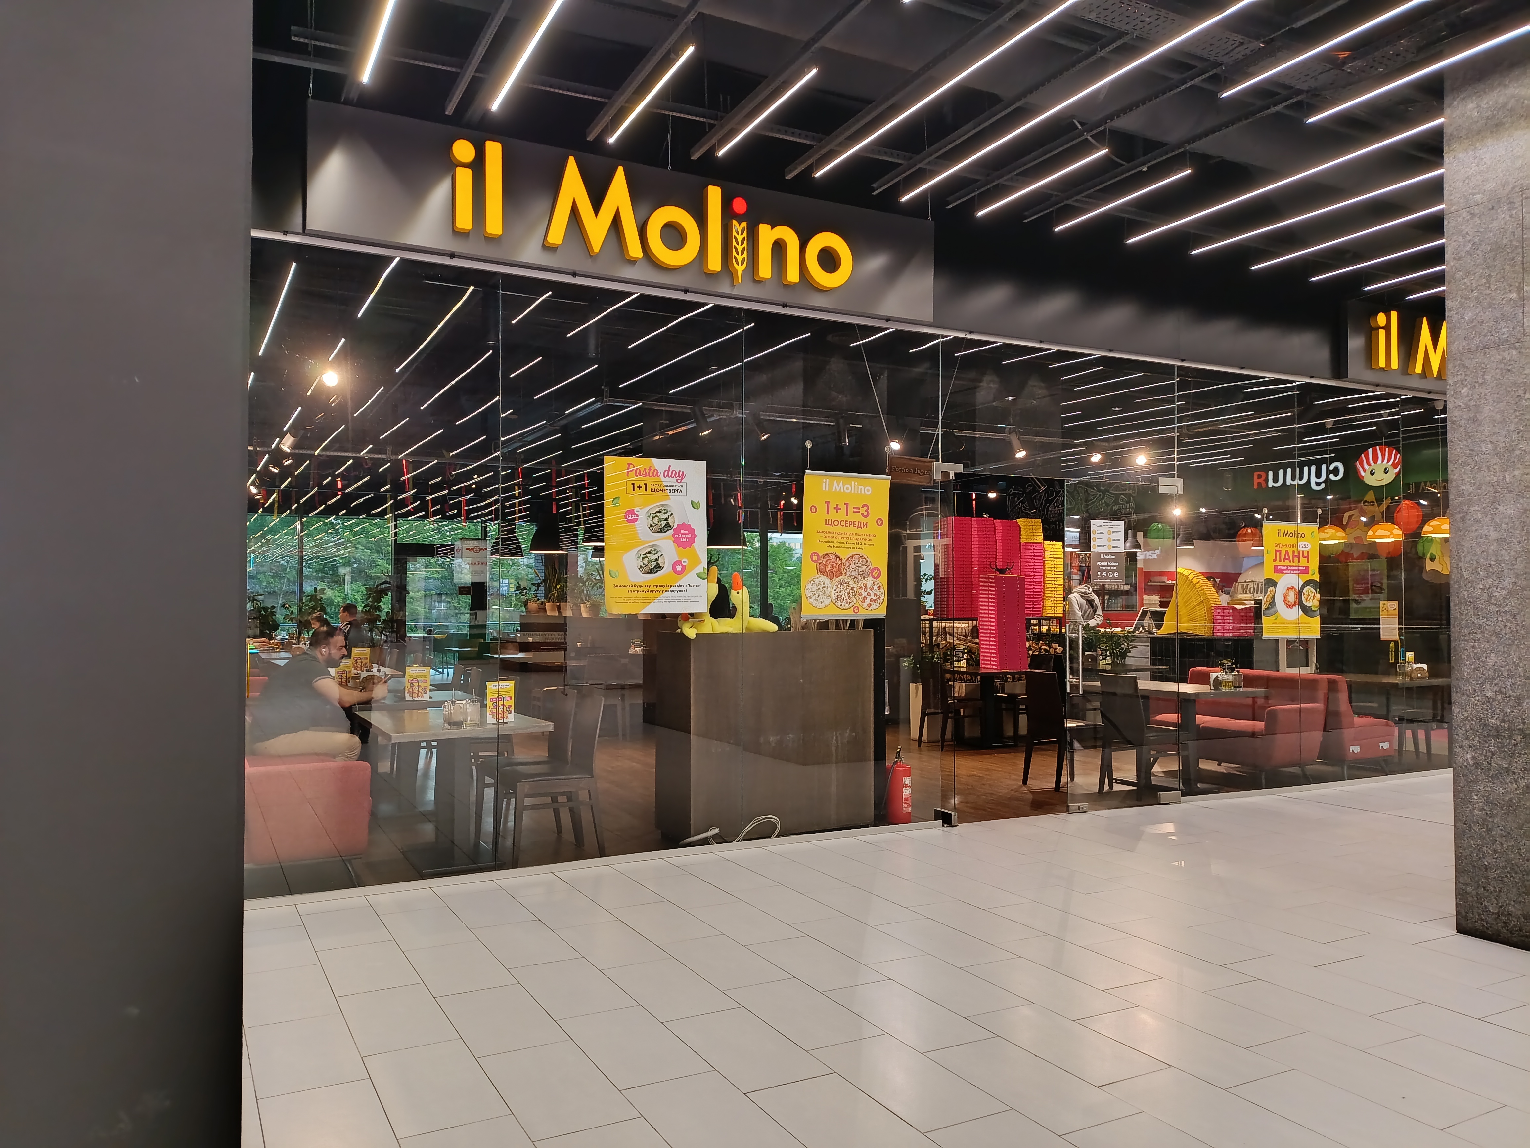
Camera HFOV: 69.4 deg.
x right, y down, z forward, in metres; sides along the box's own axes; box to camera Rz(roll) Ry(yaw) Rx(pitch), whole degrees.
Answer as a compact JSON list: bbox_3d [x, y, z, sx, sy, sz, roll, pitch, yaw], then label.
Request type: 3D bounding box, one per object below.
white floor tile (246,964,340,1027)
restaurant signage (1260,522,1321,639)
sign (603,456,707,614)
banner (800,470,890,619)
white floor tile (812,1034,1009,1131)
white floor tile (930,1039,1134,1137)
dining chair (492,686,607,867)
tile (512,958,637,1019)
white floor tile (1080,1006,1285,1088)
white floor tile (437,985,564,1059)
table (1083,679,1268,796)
[{"bbox_3d":[-1.692,1.487,3.896,0.300,0.010,0.600,1,-2,-28],"label":"white floor tile"},{"bbox_3d":[3.916,0.049,8.220,0.600,0.860,0.020,1,-2,-27],"label":"restaurant signage"},{"bbox_3d":[-0.601,-0.211,6.184,0.608,0.860,0.010,1,-2,-28],"label":"sign"},{"bbox_3d":[0.507,-0.173,6.795,0.610,0.885,0.020,1,-2,-28],"label":"banner"},{"bbox_3d":[0.402,1.465,3.223,0.300,0.010,0.595,1,-2,-28],"label":"white floor tile"},{"bbox_3d":[0.751,1.464,3.208,0.300,0.010,0.595,1,-2,-28],"label":"white floor tile"},{"bbox_3d":[-1.179,1.091,6.084,0.530,0.900,0.430,1,-2,-28],"label":"dining chair"},{"bbox_3d":[-0.697,1.491,3.980,0.300,0.010,0.600,1,-2,-28],"label":"tile"},{"bbox_3d":[1.288,1.471,3.444,0.300,0.010,0.600,1,-2,-28],"label":"white floor tile"},{"bbox_3d":[-0.881,1.477,3.663,0.300,0.010,0.600,1,-2,-28],"label":"white floor tile"},{"bbox_3d":[3.185,1.262,8.816,0.810,0.735,1.240,1,-2,-28],"label":"table"}]

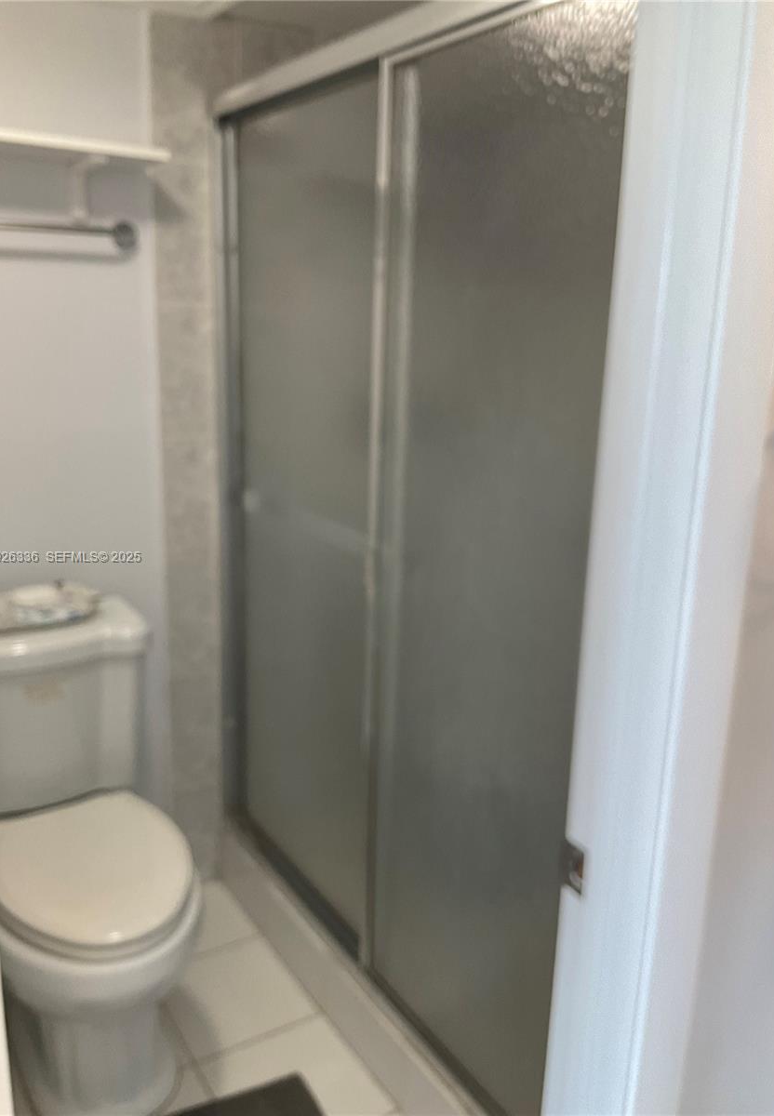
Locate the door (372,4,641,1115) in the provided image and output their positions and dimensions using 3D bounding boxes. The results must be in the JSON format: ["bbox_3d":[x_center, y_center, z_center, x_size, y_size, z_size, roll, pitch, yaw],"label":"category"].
[{"bbox_3d":[0.168,0.102,1.419,0.030,1.687,0.720,-8,17,-32],"label":"door"}]

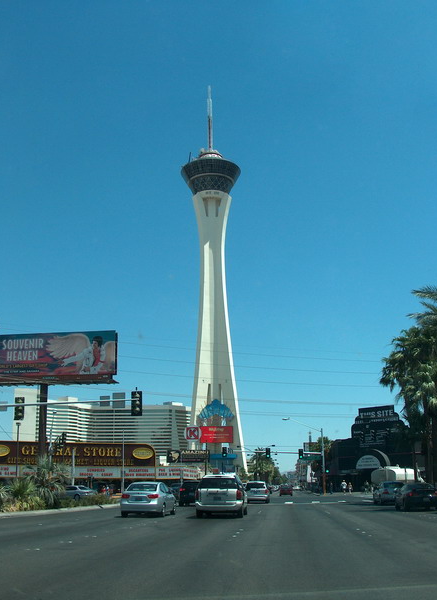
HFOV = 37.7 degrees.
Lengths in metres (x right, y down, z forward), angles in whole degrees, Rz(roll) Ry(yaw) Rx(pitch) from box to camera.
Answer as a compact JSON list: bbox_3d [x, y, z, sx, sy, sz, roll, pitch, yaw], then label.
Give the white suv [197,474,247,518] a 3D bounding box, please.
[{"bbox_3d":[0.265,8.728,28.564,2.000,1.770,5.000,-2,-16,5],"label":"white suv"}]

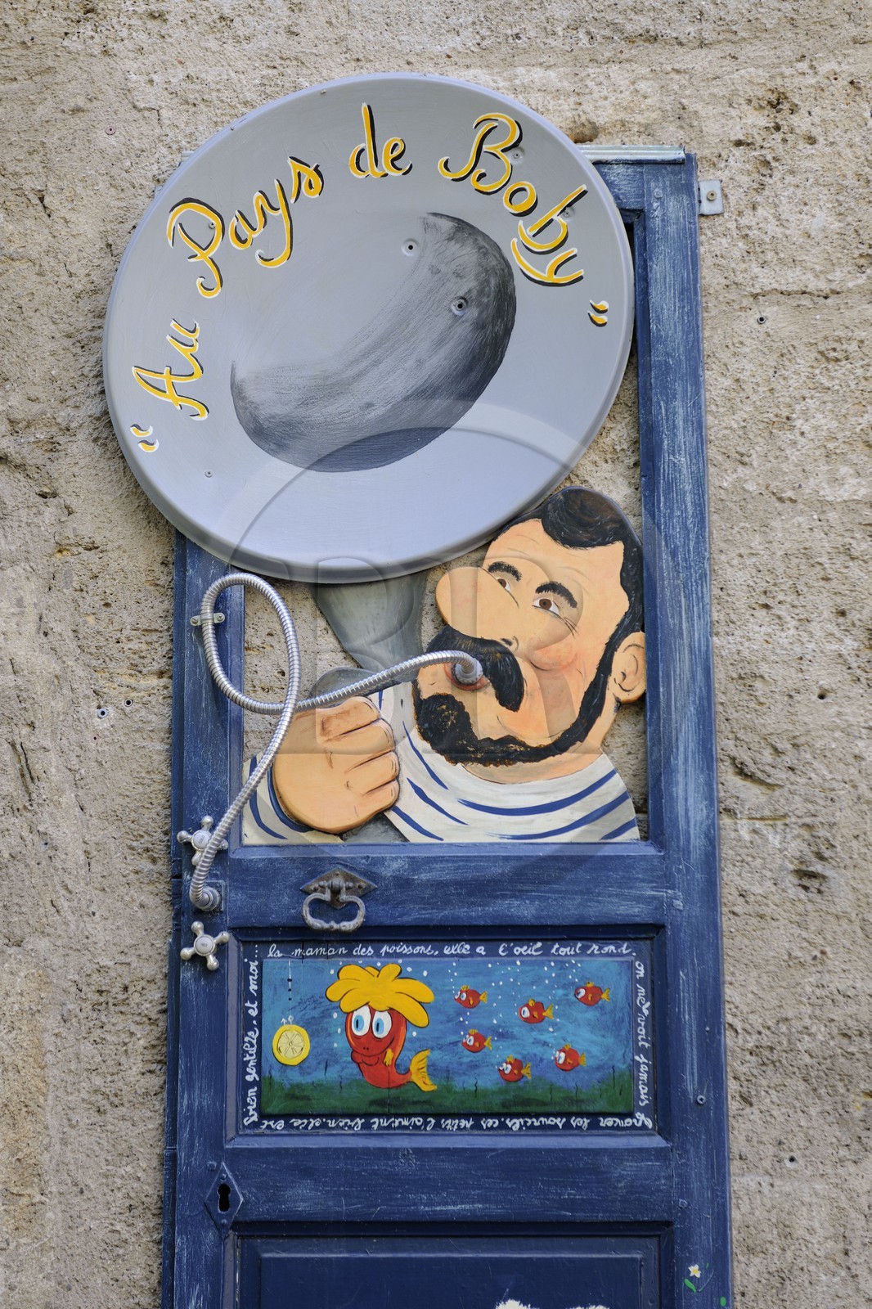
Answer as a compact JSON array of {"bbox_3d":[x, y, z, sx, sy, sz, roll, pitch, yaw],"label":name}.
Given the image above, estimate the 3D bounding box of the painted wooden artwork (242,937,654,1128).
[{"bbox_3d":[0.016,0.446,3.000,0.480,0.219,0.020,-1,-13,2],"label":"painted wooden artwork"}]

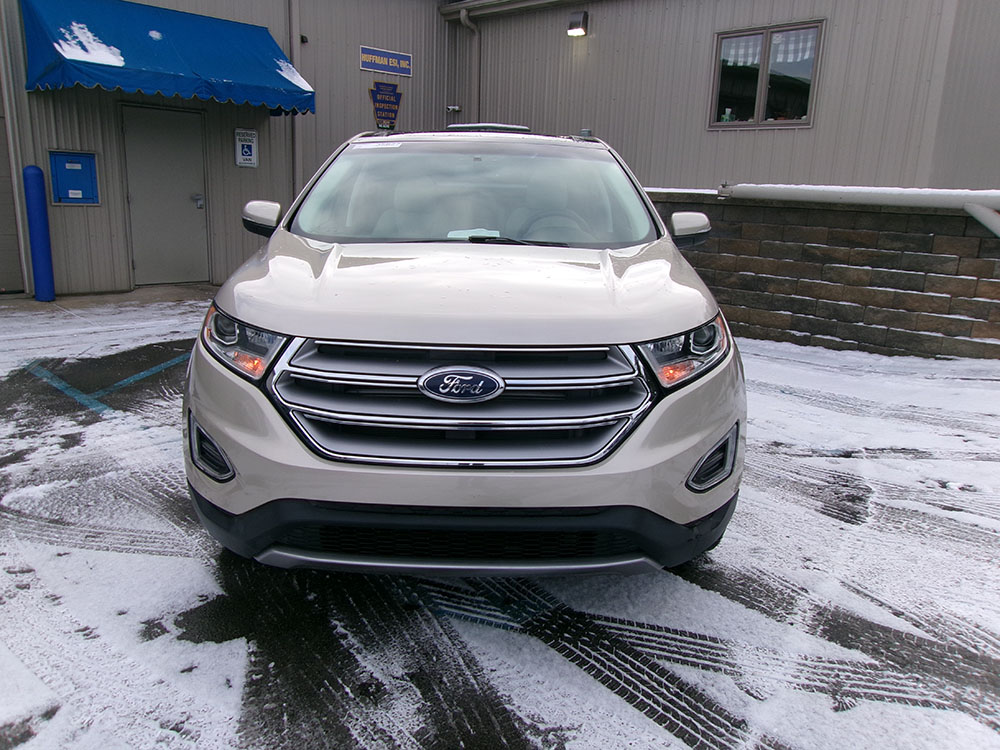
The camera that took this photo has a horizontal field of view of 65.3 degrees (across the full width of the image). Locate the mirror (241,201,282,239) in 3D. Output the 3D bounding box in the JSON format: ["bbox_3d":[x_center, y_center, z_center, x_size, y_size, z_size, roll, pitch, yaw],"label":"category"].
[{"bbox_3d":[-1.091,-0.709,3.587,0.205,0.185,0.160,1,12,-1],"label":"mirror"}]

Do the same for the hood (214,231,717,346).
[{"bbox_3d":[-0.102,-0.316,2.645,1.680,0.260,1.220,1,12,-1],"label":"hood"}]

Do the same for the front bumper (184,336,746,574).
[{"bbox_3d":[-0.111,0.221,2.369,1.880,0.690,0.550,1,12,-1],"label":"front bumper"}]

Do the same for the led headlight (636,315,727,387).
[{"bbox_3d":[0.578,-0.075,2.400,0.365,0.175,0.390,1,12,-1],"label":"led headlight"}]

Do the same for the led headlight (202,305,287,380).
[{"bbox_3d":[-0.787,-0.104,2.386,0.365,0.175,0.390,1,12,-1],"label":"led headlight"}]

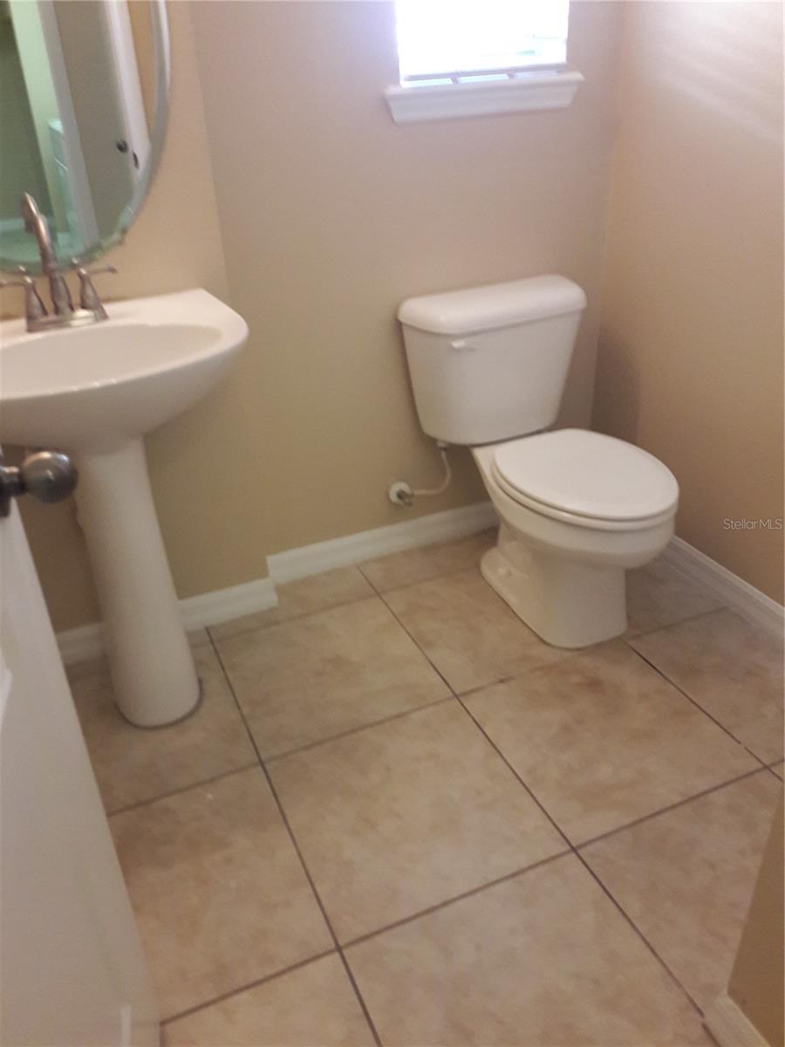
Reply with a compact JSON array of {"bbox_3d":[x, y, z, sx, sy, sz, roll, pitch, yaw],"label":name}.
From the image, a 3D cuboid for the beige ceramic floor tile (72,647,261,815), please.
[{"bbox_3d":[-0.572,0.453,1.865,0.454,0.010,0.454,-14,32,-19],"label":"beige ceramic floor tile"}]

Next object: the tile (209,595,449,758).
[{"bbox_3d":[-0.154,0.347,2.016,0.454,0.010,0.454,-14,32,-19],"label":"tile"}]

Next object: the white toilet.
[{"bbox_3d":[0.384,-0.129,2.055,0.475,0.736,0.736,-14,32,-19],"label":"white toilet"}]

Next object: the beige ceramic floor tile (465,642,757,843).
[{"bbox_3d":[0.448,0.443,1.801,0.454,0.010,0.454,-14,32,-19],"label":"beige ceramic floor tile"}]

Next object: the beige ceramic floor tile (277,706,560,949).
[{"bbox_3d":[0.029,0.549,1.649,0.454,0.010,0.454,-14,32,-19],"label":"beige ceramic floor tile"}]

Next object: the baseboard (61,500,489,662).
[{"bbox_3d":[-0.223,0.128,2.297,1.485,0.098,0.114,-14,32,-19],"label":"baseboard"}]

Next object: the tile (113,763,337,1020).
[{"bbox_3d":[-0.389,0.654,1.498,0.454,0.010,0.454,-14,32,-19],"label":"tile"}]

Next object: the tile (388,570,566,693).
[{"bbox_3d":[0.264,0.242,2.167,0.454,0.010,0.454,-14,32,-19],"label":"tile"}]

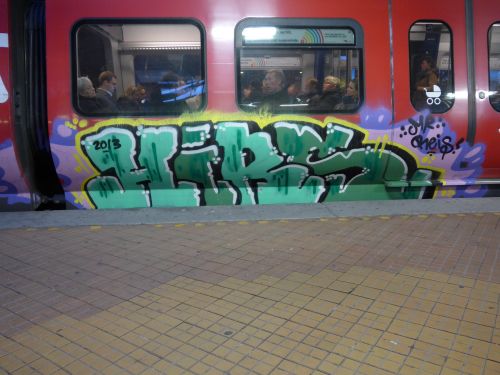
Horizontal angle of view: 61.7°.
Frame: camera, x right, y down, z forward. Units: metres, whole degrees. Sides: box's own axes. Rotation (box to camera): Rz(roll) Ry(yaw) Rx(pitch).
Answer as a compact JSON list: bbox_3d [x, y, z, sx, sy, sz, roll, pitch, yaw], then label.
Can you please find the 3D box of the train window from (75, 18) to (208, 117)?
[{"bbox_3d":[-1.211,-1.306,4.570,1.456,1.064,0.080,-1,3,-1],"label":"train window"}]

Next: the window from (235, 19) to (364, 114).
[{"bbox_3d":[0.548,-1.332,4.610,1.425,1.056,0.080,-1,3,-1],"label":"window"}]

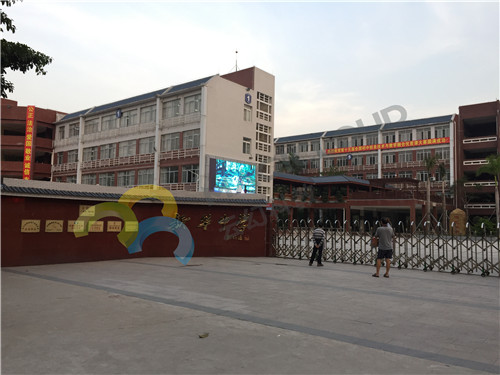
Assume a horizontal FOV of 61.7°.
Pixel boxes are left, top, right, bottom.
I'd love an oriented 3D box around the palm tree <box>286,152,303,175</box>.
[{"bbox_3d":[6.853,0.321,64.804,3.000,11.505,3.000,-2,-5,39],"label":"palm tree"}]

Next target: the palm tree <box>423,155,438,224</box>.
[{"bbox_3d":[19.854,0.604,46.000,1.750,8.400,1.750,0,-4,23],"label":"palm tree"}]

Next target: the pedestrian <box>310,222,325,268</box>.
[{"bbox_3d":[2.433,2.044,15.100,0.500,1.590,0.420,0,-4,23],"label":"pedestrian"}]

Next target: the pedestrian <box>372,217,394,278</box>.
[{"bbox_3d":[3.888,1.753,12.200,0.620,1.730,0.450,1,-4,0],"label":"pedestrian"}]

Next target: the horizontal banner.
[{"bbox_3d":[23.568,-7.322,74.555,22.342,0.870,0.060,-2,-5,39],"label":"horizontal banner"}]

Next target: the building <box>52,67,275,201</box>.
[{"bbox_3d":[-13.150,-4.160,55.542,31.688,18.518,11.600,-2,-5,39],"label":"building"}]

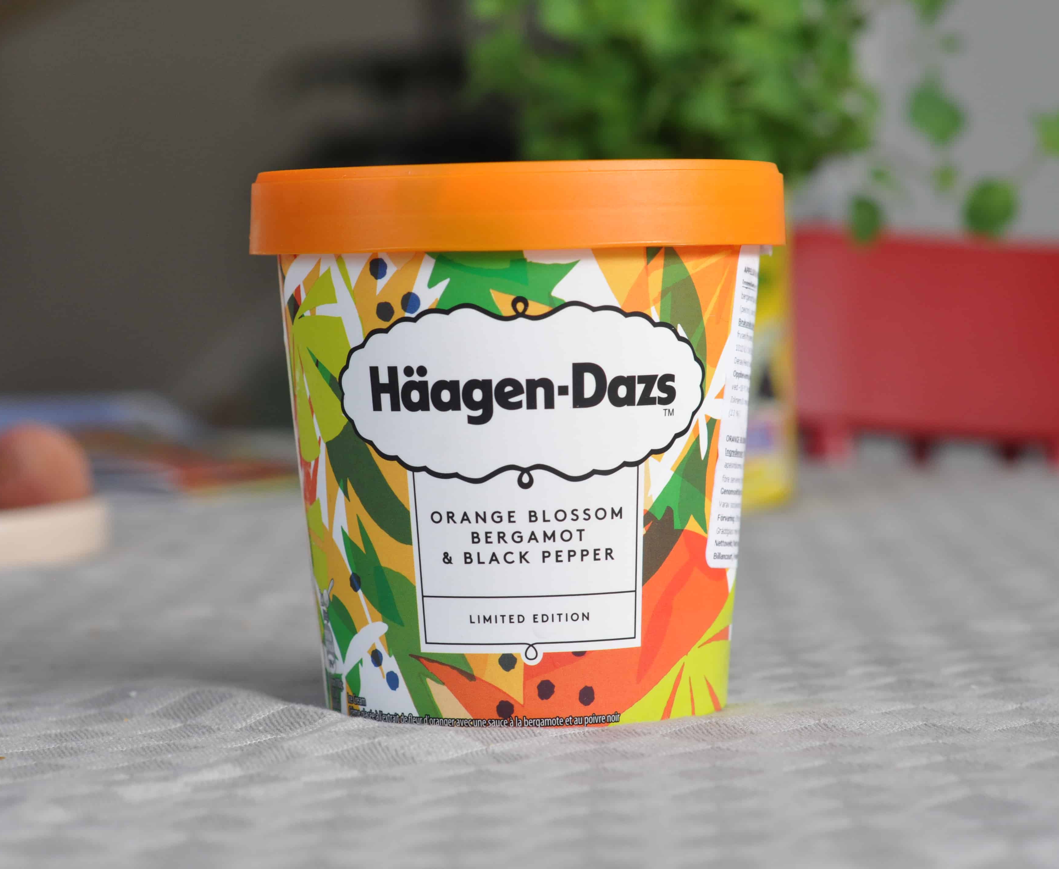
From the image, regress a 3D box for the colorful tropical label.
[{"bbox_3d":[-0.001,0.007,0.503,0.088,0.083,0.088,-1,4,-2],"label":"colorful tropical label"}]

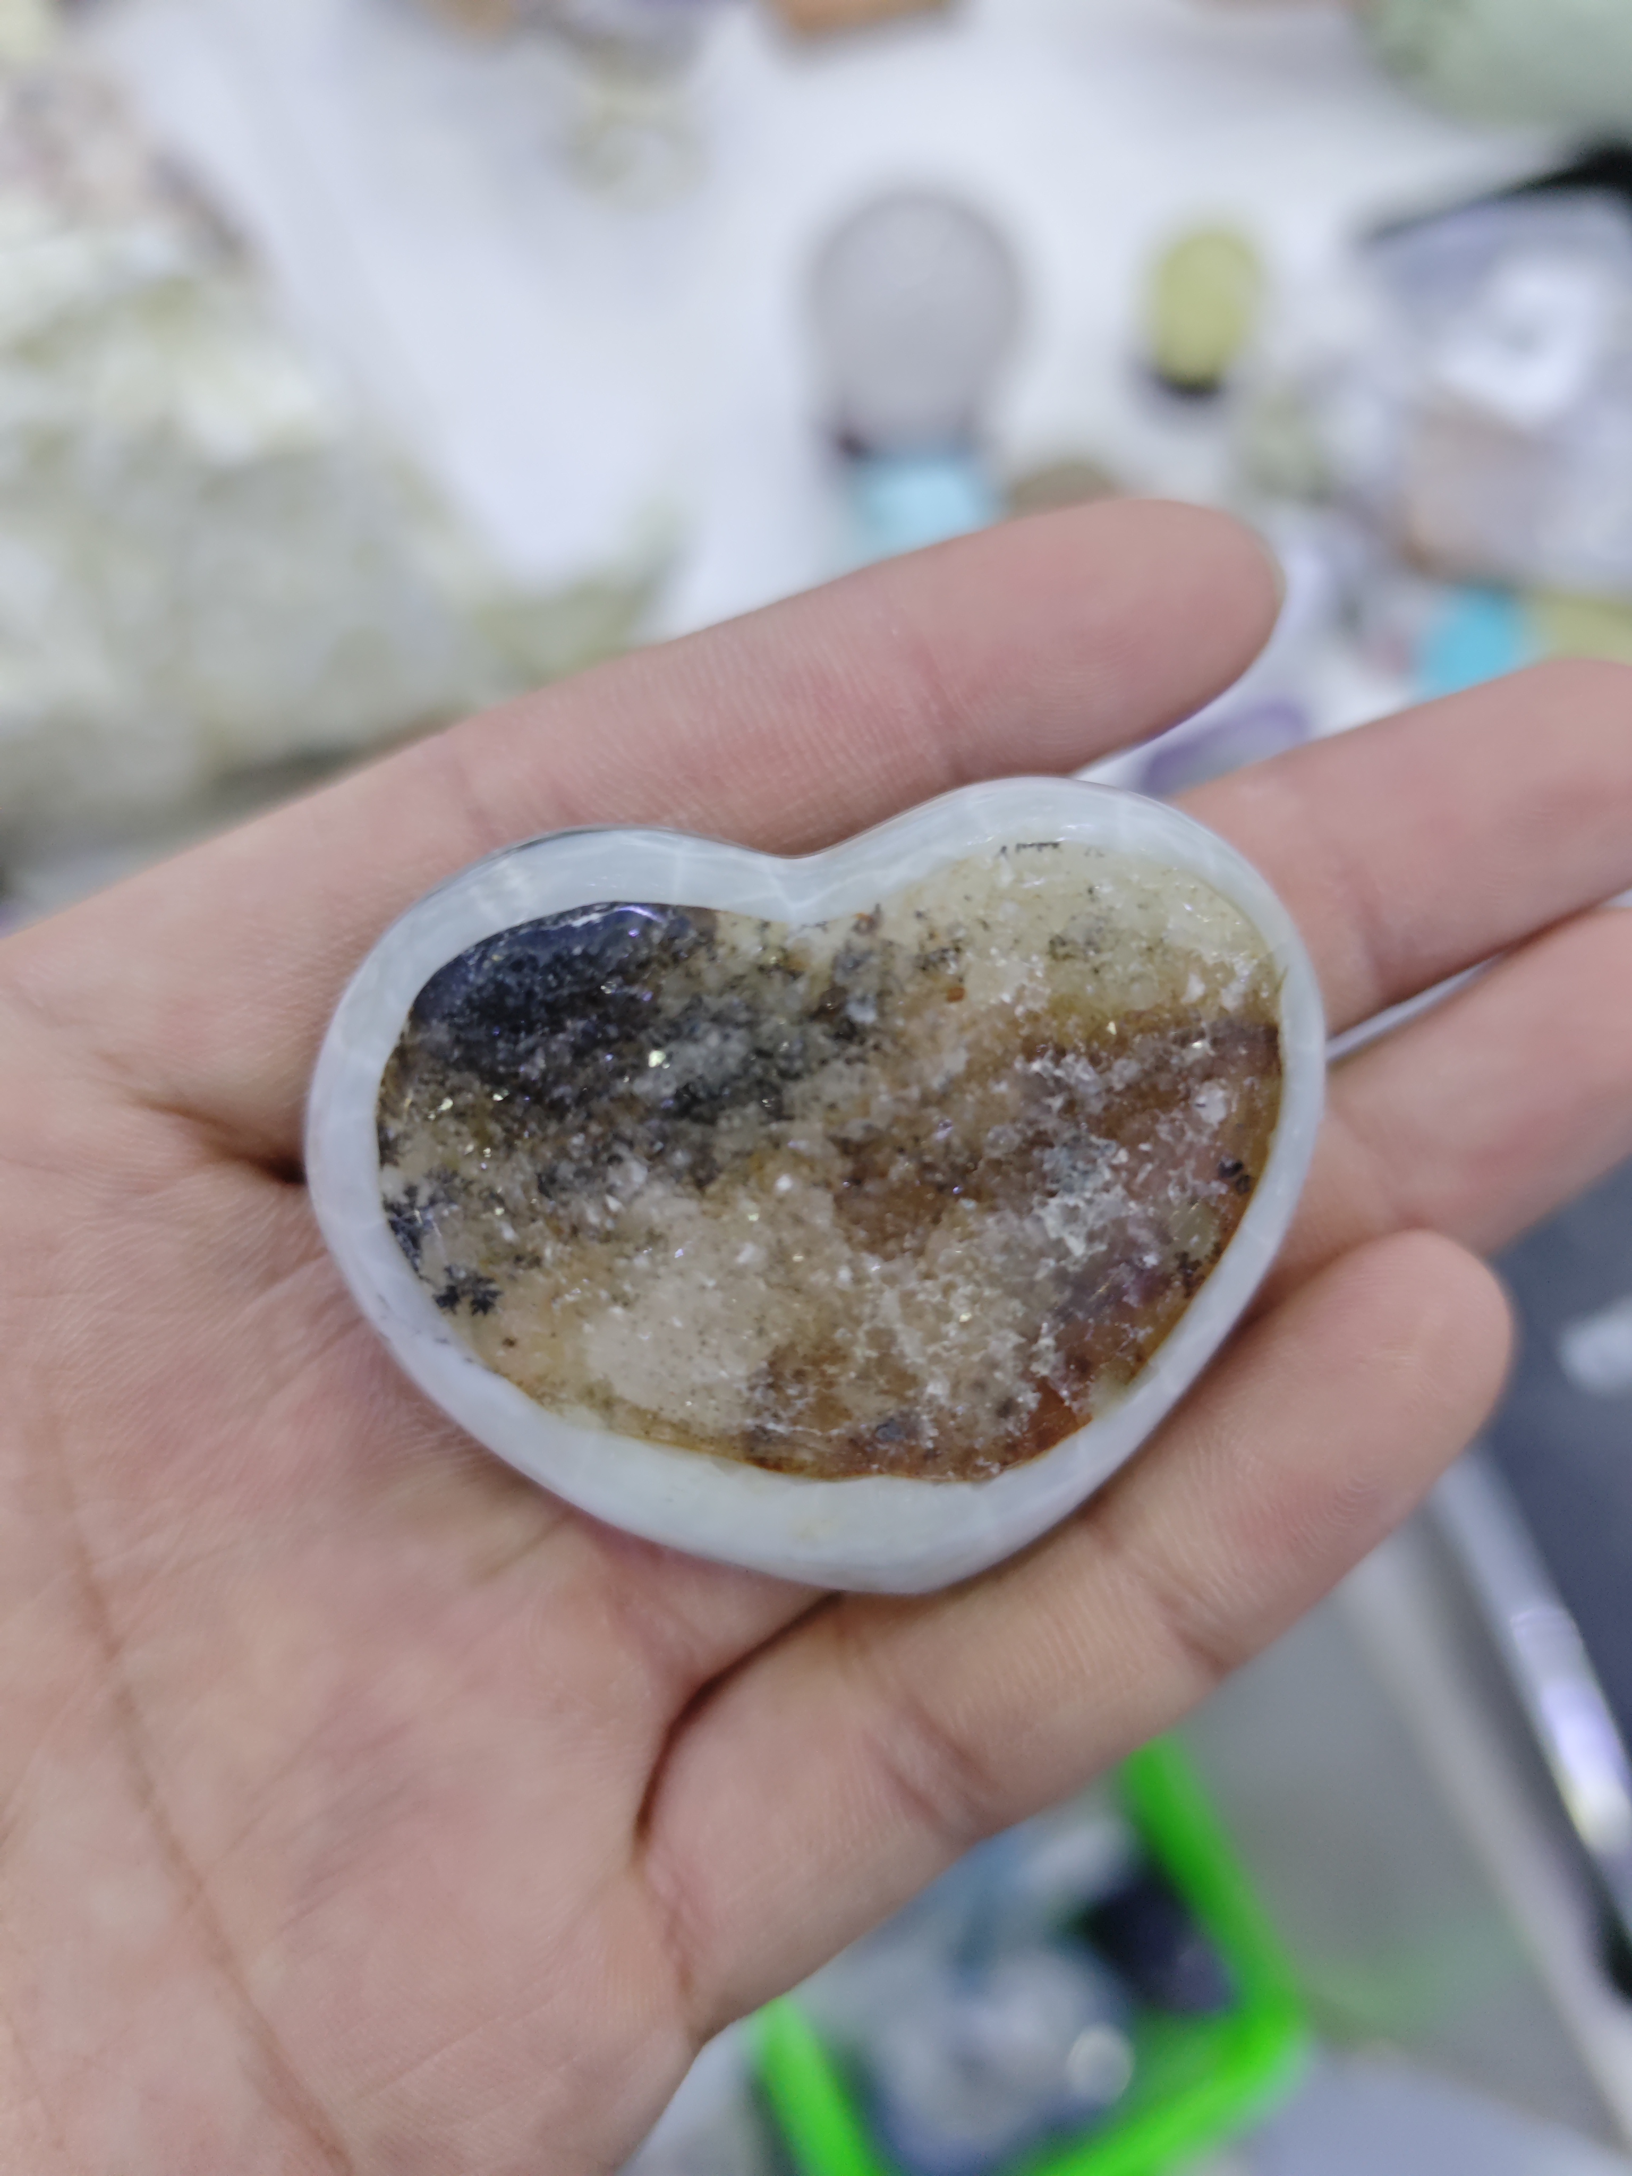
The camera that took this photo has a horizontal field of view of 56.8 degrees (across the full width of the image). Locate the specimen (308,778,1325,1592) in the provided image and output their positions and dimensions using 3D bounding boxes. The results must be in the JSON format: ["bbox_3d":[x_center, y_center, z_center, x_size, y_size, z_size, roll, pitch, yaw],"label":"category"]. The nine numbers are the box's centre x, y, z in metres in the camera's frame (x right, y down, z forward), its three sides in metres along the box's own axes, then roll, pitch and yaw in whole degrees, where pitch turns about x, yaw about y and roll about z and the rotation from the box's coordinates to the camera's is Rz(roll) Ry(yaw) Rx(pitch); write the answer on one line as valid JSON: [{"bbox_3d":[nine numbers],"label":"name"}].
[{"bbox_3d":[0.001,0.005,0.096,0.063,0.021,0.049,-8,73,-2],"label":"specimen"}]

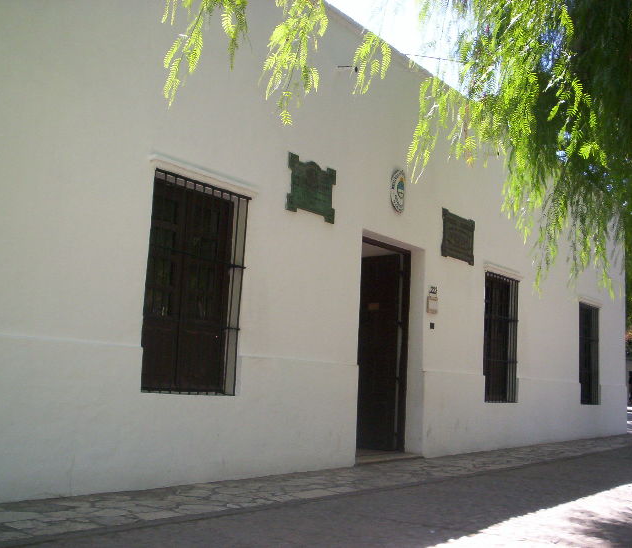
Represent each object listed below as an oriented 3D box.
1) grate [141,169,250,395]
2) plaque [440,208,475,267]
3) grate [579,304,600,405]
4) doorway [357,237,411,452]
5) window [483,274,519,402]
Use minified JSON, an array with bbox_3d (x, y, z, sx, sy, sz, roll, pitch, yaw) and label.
[{"bbox_3d":[-1.093,0.126,7.367,0.060,1.982,1.240,-4,-10,37],"label":"grate"},{"bbox_3d":[2.155,-0.535,11.713,0.040,0.705,1.065,-4,-10,37],"label":"plaque"},{"bbox_3d":[5.678,1.668,16.234,0.060,2.035,1.283,-4,-10,37],"label":"grate"},{"bbox_3d":[0.861,0.952,10.175,0.250,2.767,1.601,-4,-10,37],"label":"doorway"},{"bbox_3d":[3.015,1.063,12.796,0.100,2.035,1.341,-4,-10,37],"label":"window"}]

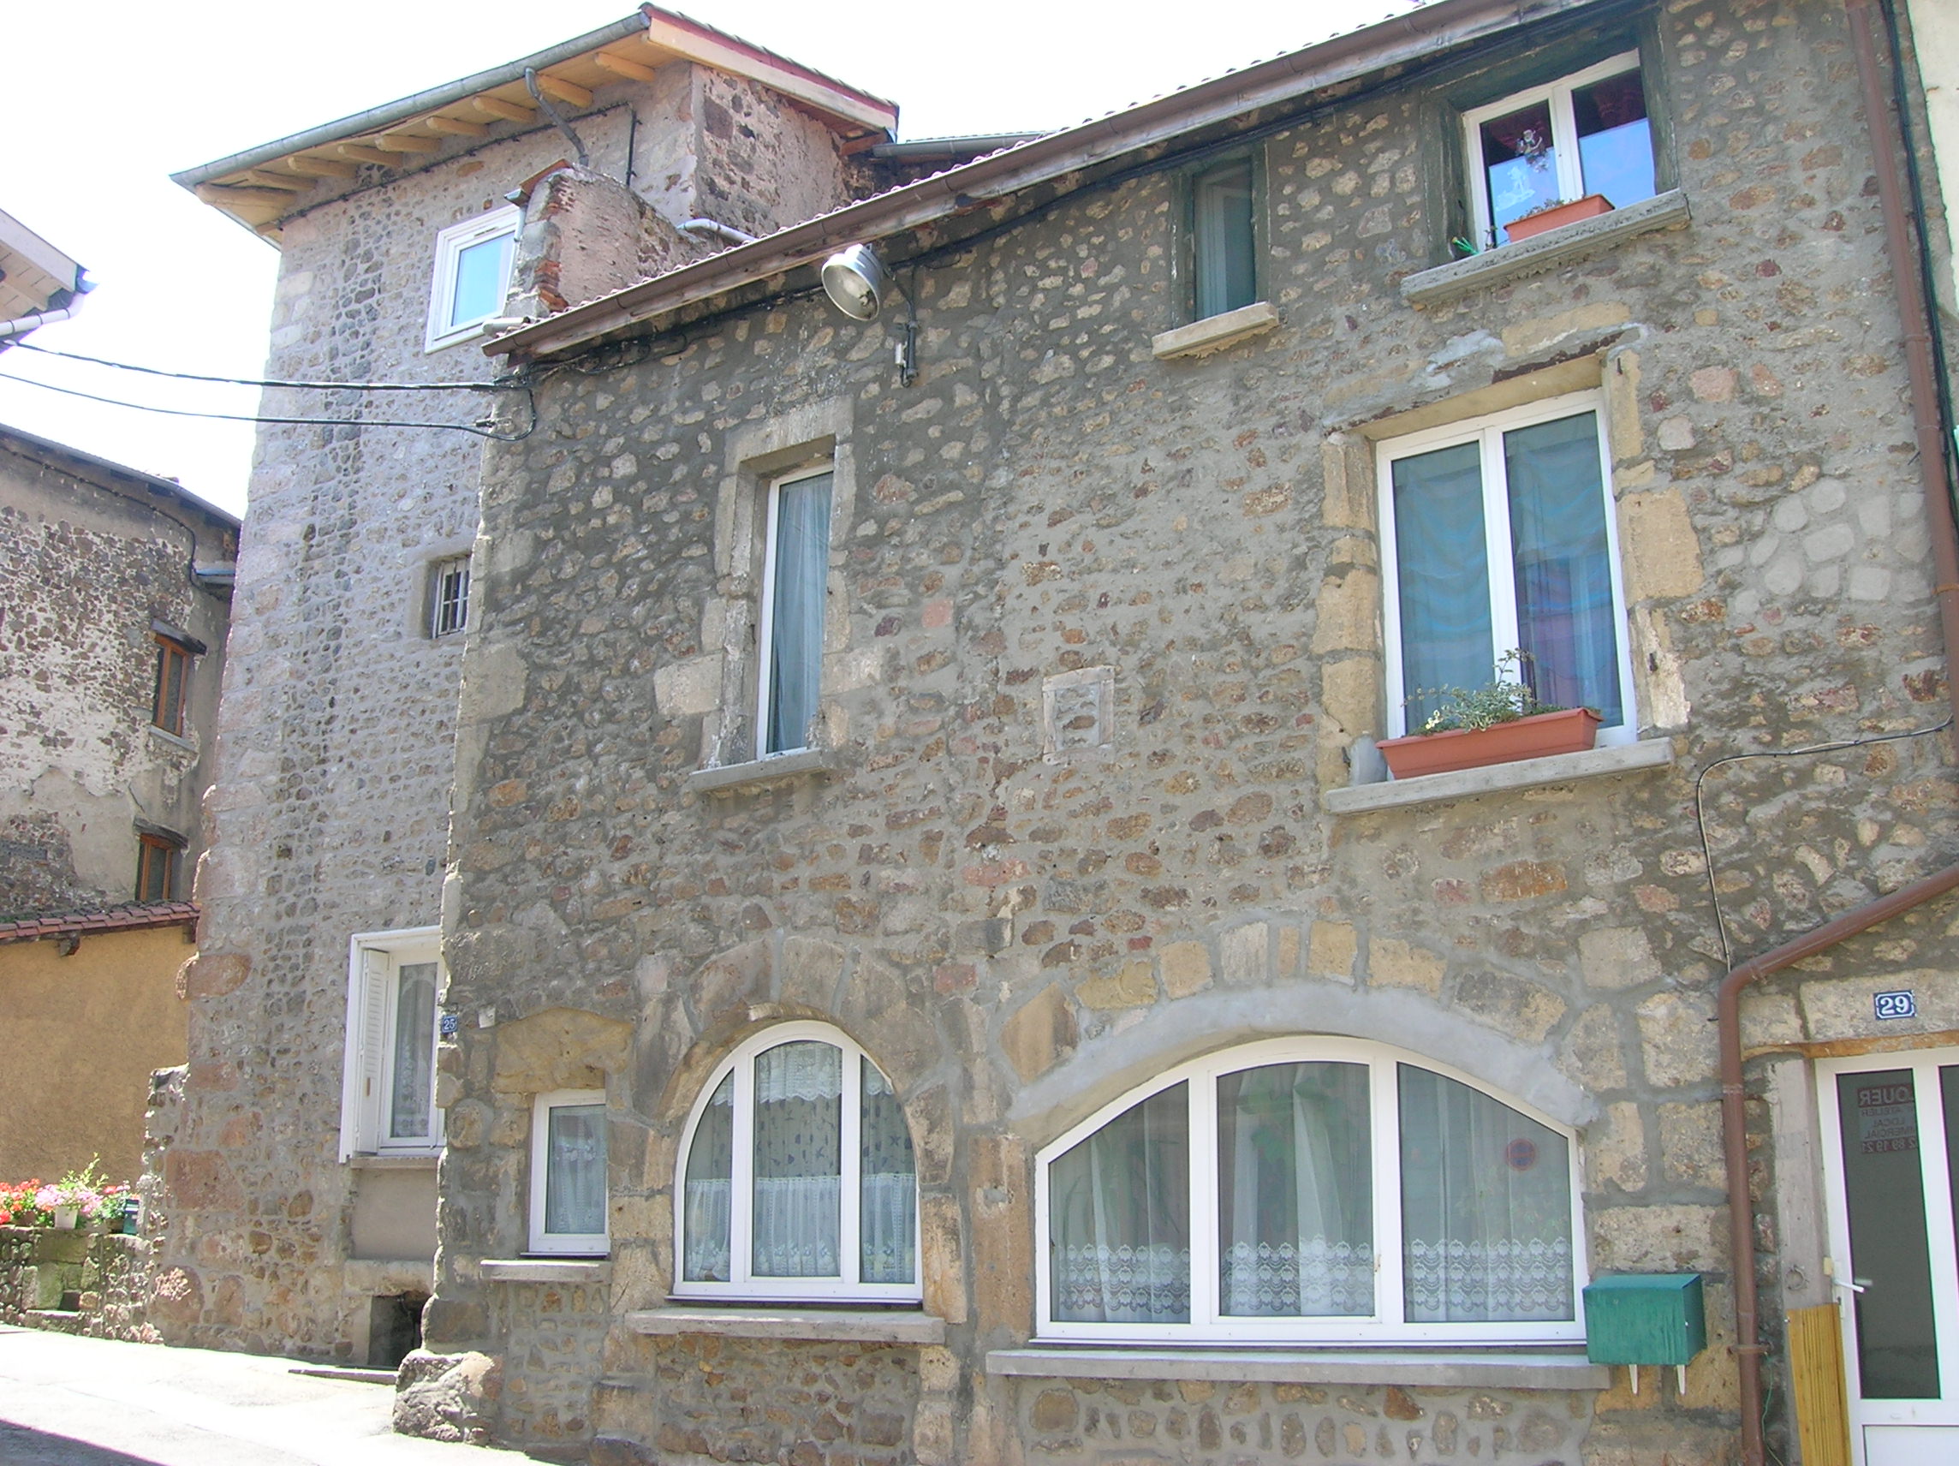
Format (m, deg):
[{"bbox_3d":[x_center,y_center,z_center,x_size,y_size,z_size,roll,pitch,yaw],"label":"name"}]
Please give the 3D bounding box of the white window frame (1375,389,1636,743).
[{"bbox_3d":[2.456,-0.679,8.979,1.129,1.747,0.100,-10,-20,31],"label":"white window frame"}]

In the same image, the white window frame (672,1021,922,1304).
[{"bbox_3d":[-0.931,2.280,10.255,1.649,1.474,0.100,-10,-20,31],"label":"white window frame"}]

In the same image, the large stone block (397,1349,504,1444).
[{"bbox_3d":[-2.982,3.723,10.805,0.470,0.510,0.380,-10,-20,31],"label":"large stone block"}]

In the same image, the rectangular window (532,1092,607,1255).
[{"bbox_3d":[-2.561,2.803,12.302,0.800,1.020,0.080,-11,-20,33],"label":"rectangular window"}]

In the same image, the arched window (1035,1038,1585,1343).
[{"bbox_3d":[1.410,2.085,8.777,2.649,1.358,0.100,-10,-20,31],"label":"arched window"}]

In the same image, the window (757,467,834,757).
[{"bbox_3d":[-1.071,-0.817,12.602,0.840,1.960,0.090,-11,-20,33],"label":"window"}]

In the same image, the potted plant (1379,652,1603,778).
[{"bbox_3d":[2.496,-0.091,9.443,1.050,0.560,0.260,-11,-20,33],"label":"potted plant"}]

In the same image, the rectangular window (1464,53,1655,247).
[{"bbox_3d":[2.861,-2.773,9.387,0.919,0.916,0.100,-10,-20,31],"label":"rectangular window"}]

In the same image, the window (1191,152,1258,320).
[{"bbox_3d":[1.353,-2.620,10.330,0.400,0.950,0.100,-10,-20,31],"label":"window"}]

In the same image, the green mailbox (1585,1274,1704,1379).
[{"bbox_3d":[2.587,2.277,7.479,0.374,0.320,0.284,-10,-20,31],"label":"green mailbox"}]

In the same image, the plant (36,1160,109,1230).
[{"bbox_3d":[-8.390,4.285,17.800,0.600,0.640,0.500,-9,-19,28],"label":"plant"}]

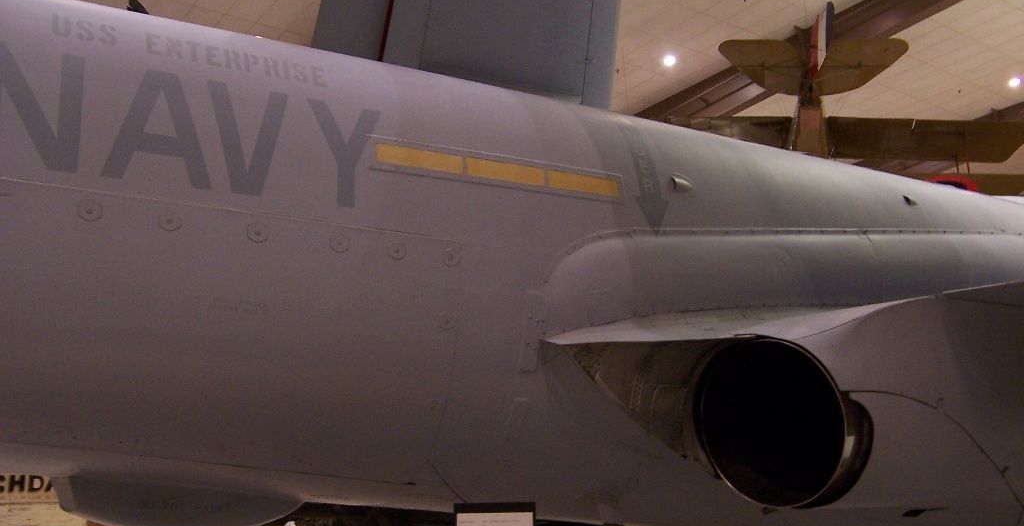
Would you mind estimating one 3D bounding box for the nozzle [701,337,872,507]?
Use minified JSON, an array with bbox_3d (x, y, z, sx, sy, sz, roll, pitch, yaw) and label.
[{"bbox_3d":[0.987,0.537,3.385,0.360,0.570,0.570,1,-8,-43],"label":"nozzle"}]

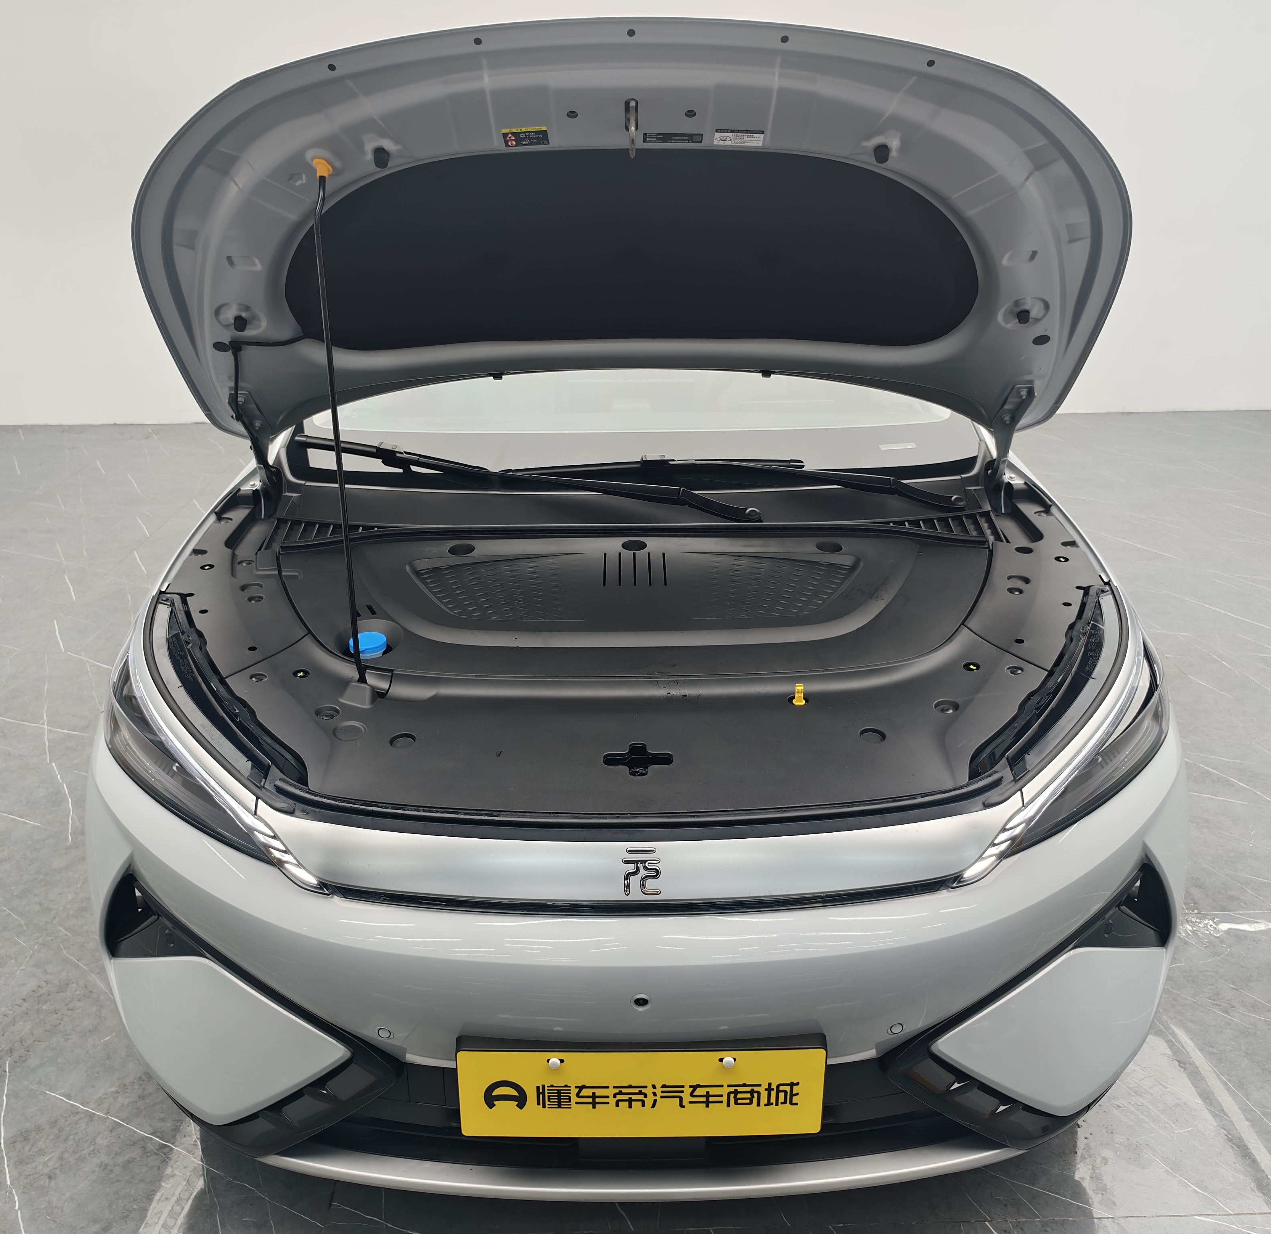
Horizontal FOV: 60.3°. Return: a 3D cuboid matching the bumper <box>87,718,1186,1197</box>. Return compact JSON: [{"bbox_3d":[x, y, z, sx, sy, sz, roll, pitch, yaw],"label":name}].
[{"bbox_3d":[0.011,0.457,1.570,1.790,0.520,0.560,-1,21,0],"label":"bumper"}]

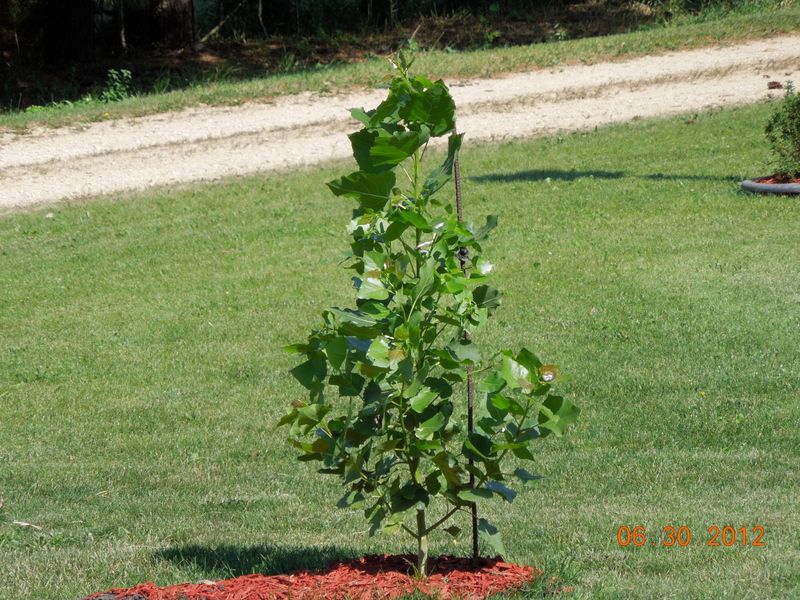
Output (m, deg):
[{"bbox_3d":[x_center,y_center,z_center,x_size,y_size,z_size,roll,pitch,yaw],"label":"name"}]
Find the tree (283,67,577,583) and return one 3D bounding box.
[{"bbox_3d":[0.090,0.040,16.500,0.870,1.540,0.840,0,4,0],"label":"tree"}]

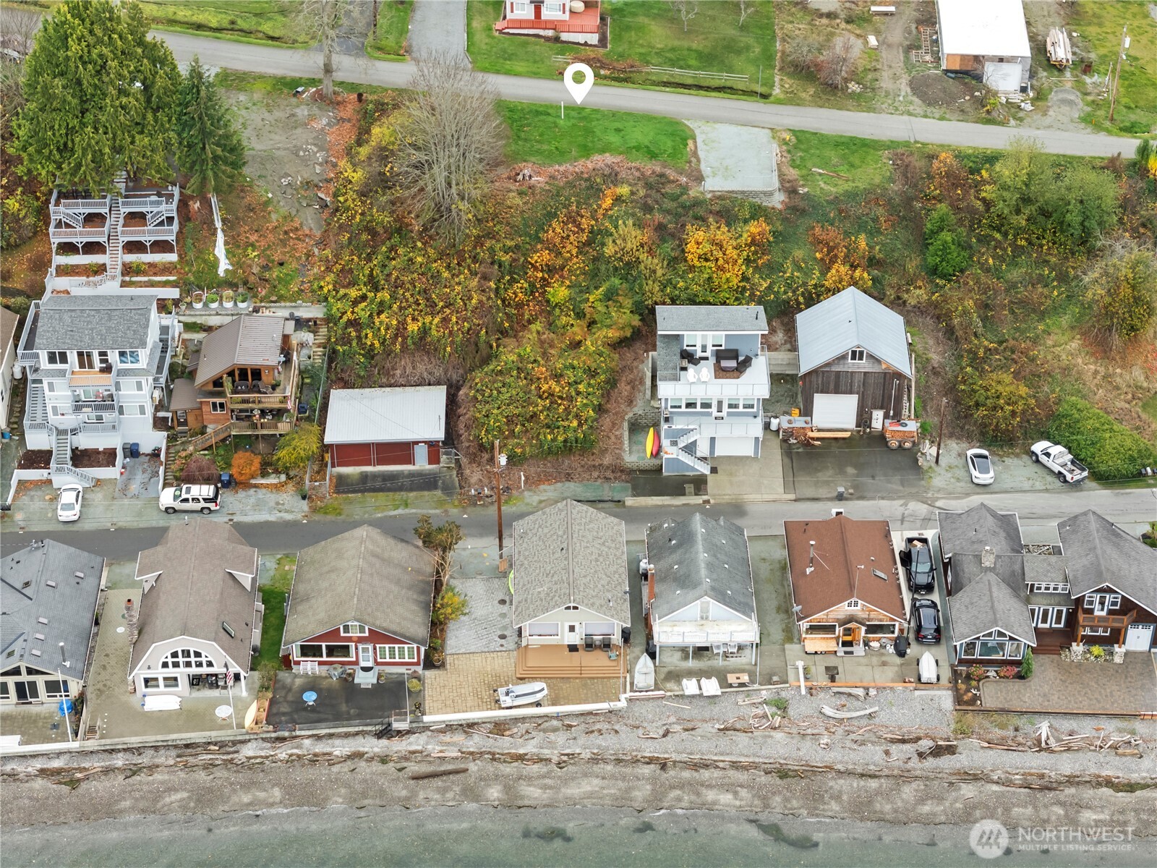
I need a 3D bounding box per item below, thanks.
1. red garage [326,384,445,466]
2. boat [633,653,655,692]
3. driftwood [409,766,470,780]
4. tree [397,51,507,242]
[{"bbox_3d":[-16.594,-0.810,203.141,10.200,3.150,8.800,-1,36,-2],"label":"red garage"},{"bbox_3d":[5.011,17.907,176.595,1.520,0.650,3.600,1,35,2],"label":"boat"},{"bbox_3d":[-10.184,24.763,170.644,4.393,0.360,0.380,-7,36,-9],"label":"driftwood"},{"bbox_3d":[-11.375,-25.022,205.703,9.500,17.300,9.000,0,36,0],"label":"tree"}]

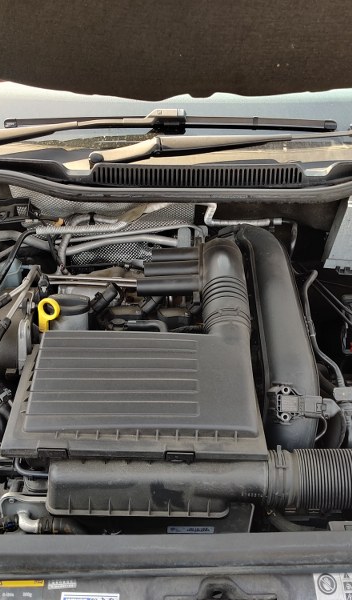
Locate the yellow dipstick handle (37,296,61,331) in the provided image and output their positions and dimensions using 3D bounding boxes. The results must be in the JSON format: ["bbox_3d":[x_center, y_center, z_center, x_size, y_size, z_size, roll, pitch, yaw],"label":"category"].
[{"bbox_3d":[-0.191,0.022,0.943,0.034,0.060,0.012,0,28,0],"label":"yellow dipstick handle"}]

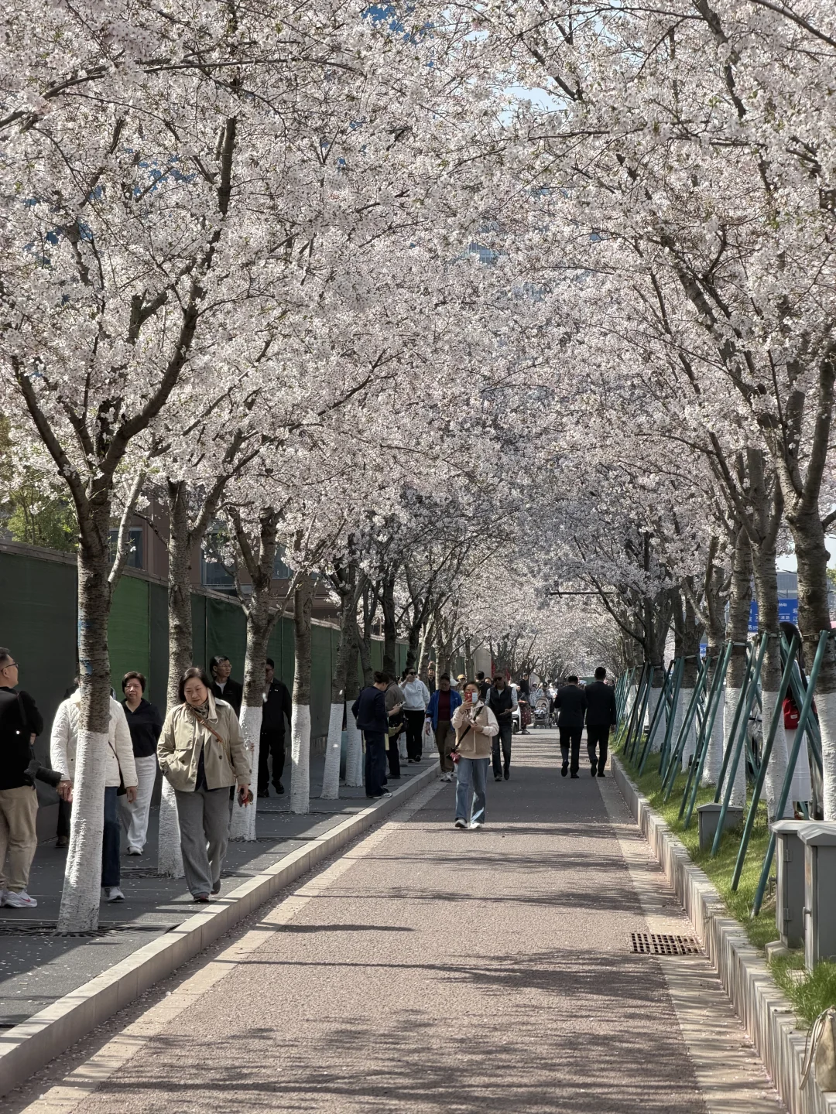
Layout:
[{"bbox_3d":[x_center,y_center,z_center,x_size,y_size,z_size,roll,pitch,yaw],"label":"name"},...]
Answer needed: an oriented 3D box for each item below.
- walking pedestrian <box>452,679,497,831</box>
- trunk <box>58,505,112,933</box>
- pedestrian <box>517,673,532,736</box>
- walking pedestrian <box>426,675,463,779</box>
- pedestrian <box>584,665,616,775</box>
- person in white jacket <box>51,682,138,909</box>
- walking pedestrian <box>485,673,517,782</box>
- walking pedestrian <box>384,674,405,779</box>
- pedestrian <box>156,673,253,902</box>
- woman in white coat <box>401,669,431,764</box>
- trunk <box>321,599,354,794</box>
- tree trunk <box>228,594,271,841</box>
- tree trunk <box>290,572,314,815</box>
[{"bbox_3d":[0.621,2.177,35.300,0.510,1.604,0.450,0,-2,2],"label":"walking pedestrian"},{"bbox_3d":[-1.934,0.943,18.700,0.300,2.488,0.270,0,-2,3],"label":"trunk"},{"bbox_3d":[3.052,4.209,92.500,0.460,1.789,0.450,1,-3,-30],"label":"pedestrian"},{"bbox_3d":[0.404,2.675,50.600,0.580,1.697,0.480,0,-2,0],"label":"walking pedestrian"},{"bbox_3d":[2.982,2.683,52.500,0.530,1.803,0.480,0,-2,3],"label":"pedestrian"},{"bbox_3d":[-2.159,1.487,21.430,0.570,1.570,0.450,0,-2,-2],"label":"person in white jacket"},{"bbox_3d":[1.343,2.746,52.000,0.530,1.737,0.420,0,-2,6],"label":"walking pedestrian"},{"bbox_3d":[-0.361,2.551,48.500,0.420,1.574,0.400,-1,-3,29],"label":"walking pedestrian"},{"bbox_3d":[-1.427,1.497,21.530,0.600,1.560,0.450,0,-2,6],"label":"pedestrian"},{"bbox_3d":[-0.047,2.818,57.632,0.520,1.670,0.420,0,-2,-5],"label":"woman in white coat"},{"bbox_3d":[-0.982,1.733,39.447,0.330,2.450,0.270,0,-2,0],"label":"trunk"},{"bbox_3d":[-1.514,1.447,29.000,0.350,2.227,0.280,0,-2,3],"label":"tree trunk"},{"bbox_3d":[-1.249,1.469,34.600,0.260,2.611,0.240,0,-2,3],"label":"tree trunk"}]

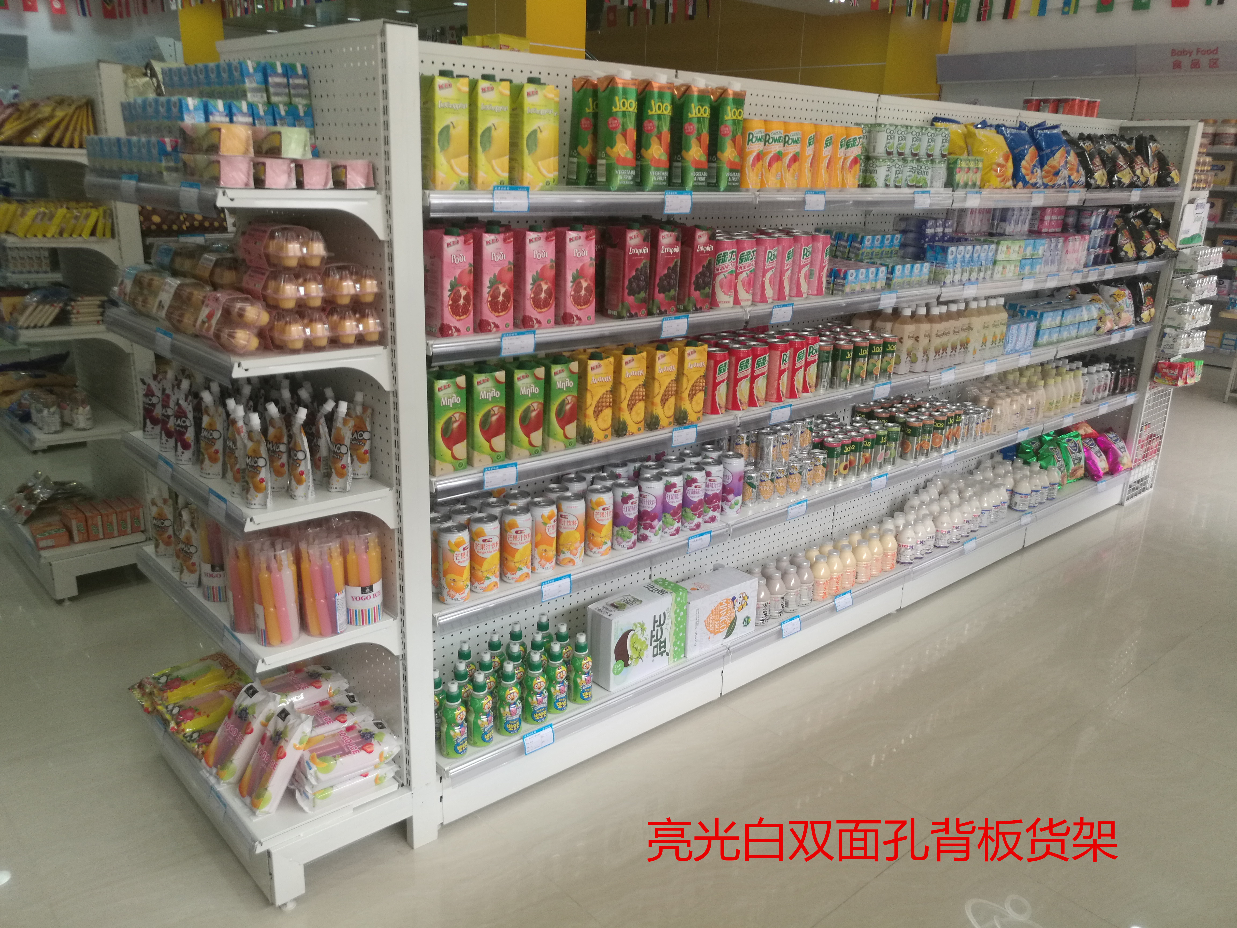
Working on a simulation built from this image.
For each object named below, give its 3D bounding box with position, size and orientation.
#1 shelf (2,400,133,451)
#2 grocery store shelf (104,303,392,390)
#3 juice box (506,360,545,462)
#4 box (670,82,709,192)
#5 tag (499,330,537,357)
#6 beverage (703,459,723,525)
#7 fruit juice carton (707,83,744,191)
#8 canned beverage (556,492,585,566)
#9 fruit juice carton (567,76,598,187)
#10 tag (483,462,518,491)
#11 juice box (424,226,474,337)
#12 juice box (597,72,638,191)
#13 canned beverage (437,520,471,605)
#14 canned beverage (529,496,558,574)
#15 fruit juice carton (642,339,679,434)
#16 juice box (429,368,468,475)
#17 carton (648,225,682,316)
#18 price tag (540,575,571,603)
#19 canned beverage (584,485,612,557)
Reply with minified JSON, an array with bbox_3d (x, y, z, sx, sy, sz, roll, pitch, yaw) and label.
[{"bbox_3d":[-1.882,-0.158,3.251,0.300,0.045,0.640,-13,24,-40],"label":"shelf"},{"bbox_3d":[-0.768,-0.245,1.949,0.300,0.096,0.728,-13,23,-40],"label":"grocery store shelf"},{"bbox_3d":[-0.216,-0.124,2.106,0.075,0.212,0.075,-11,22,-36],"label":"juice box"},{"bbox_3d":[0.157,-0.765,2.252,0.077,0.248,0.075,-13,23,-39],"label":"box"},{"bbox_3d":[-0.204,-0.246,1.967,0.083,0.046,0.005,-13,30,-40],"label":"tag"},{"bbox_3d":[0.249,0.072,2.611,0.066,0.167,0.066,2,17,-1],"label":"beverage"},{"bbox_3d":[0.248,-0.769,2.279,0.070,0.243,0.070,-14,24,-40],"label":"fruit juice carton"},{"bbox_3d":[-0.113,0.157,2.301,0.067,0.166,0.067,2,17,-1],"label":"canned beverage"},{"bbox_3d":[-0.063,-0.741,2.156,0.070,0.243,0.070,-12,22,-37],"label":"fruit juice carton"},{"bbox_3d":[-0.247,0.025,2.041,0.086,0.047,0.005,-13,23,-40],"label":"tag"},{"bbox_3d":[-0.337,-0.361,1.903,0.073,0.208,0.073,-13,23,-39],"label":"juice box"},{"bbox_3d":[-0.005,-0.723,2.104,0.068,0.251,0.064,-12,22,-37],"label":"juice box"},{"bbox_3d":[-0.354,0.216,2.083,0.067,0.166,0.067,2,17,-1],"label":"canned beverage"},{"bbox_3d":[-0.175,0.167,2.241,0.066,0.168,0.066,2,18,-1],"label":"canned beverage"},{"bbox_3d":[0.093,-0.198,2.391,0.071,0.216,0.071,-13,23,-39],"label":"fruit juice carton"},{"bbox_3d":[-0.366,-0.092,1.987,0.075,0.212,0.075,-15,25,-42],"label":"juice box"},{"bbox_3d":[0.093,-0.460,2.281,0.074,0.208,0.072,-13,23,-40],"label":"carton"},{"bbox_3d":[-0.142,0.288,2.239,0.086,0.047,0.005,-13,23,-40],"label":"price tag"},{"bbox_3d":[-0.046,0.139,2.334,0.066,0.168,0.066,2,18,-1],"label":"canned beverage"}]

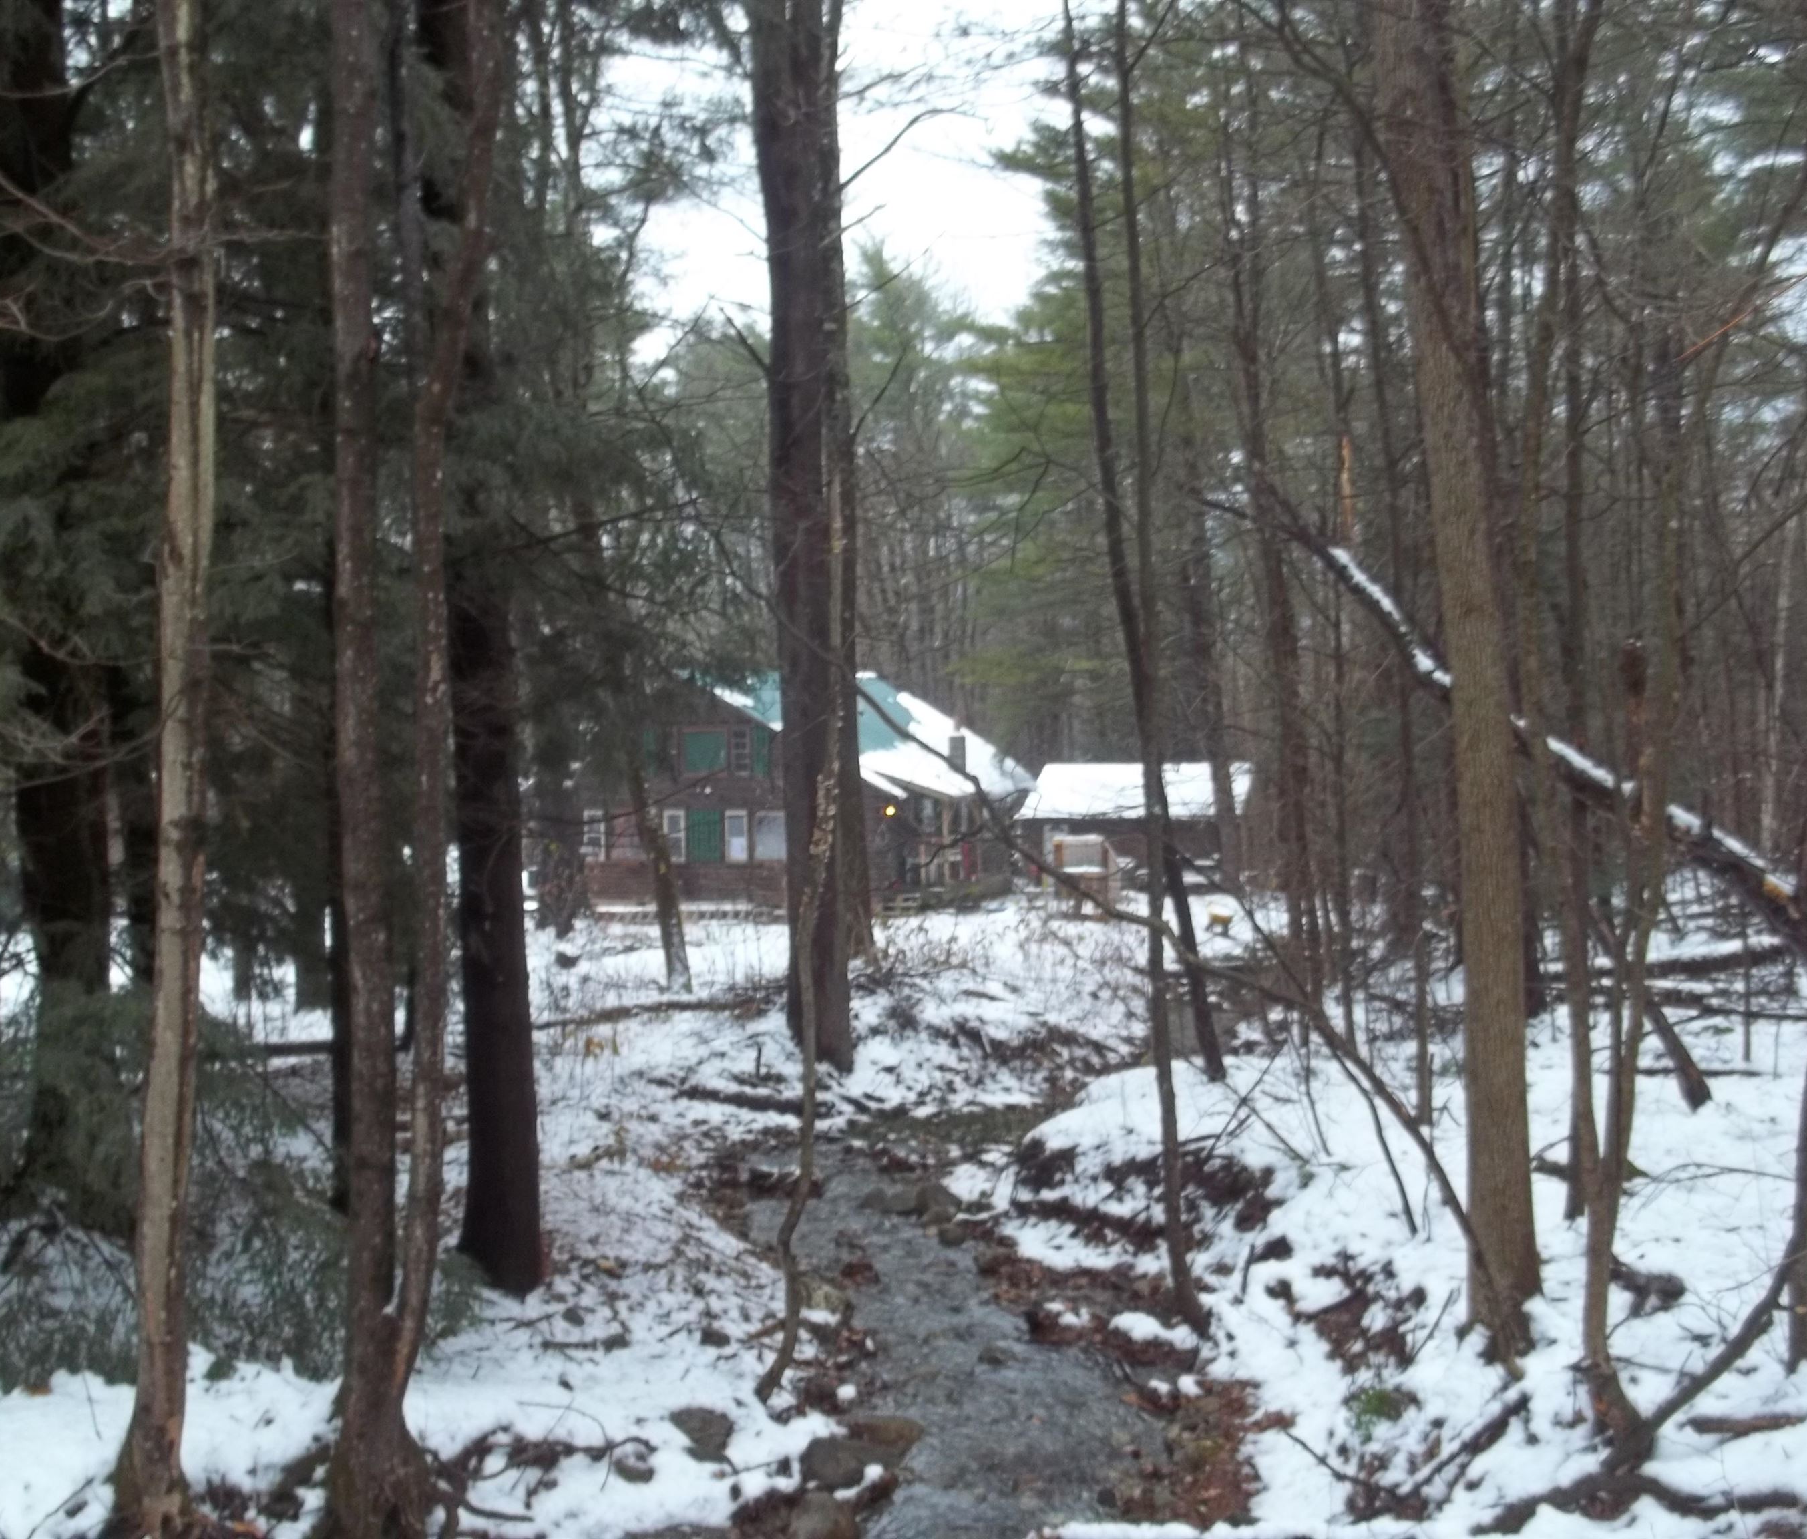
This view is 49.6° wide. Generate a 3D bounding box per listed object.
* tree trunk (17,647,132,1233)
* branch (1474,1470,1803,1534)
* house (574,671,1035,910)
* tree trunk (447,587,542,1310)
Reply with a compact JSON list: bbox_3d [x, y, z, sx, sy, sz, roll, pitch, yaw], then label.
[{"bbox_3d":[-5.217,1.074,12.300,0.560,3.620,0.560,-1,2,0],"label":"tree trunk"},{"bbox_3d":[2.856,2.843,7.600,1.250,0.150,0.300,-1,2,-7],"label":"branch"},{"bbox_3d":[-2.766,0.553,54.000,10.000,5.950,8.000,0,2,32],"label":"house"},{"bbox_3d":[-2.303,0.906,11.000,0.470,4.020,0.470,-2,2,0],"label":"tree trunk"}]

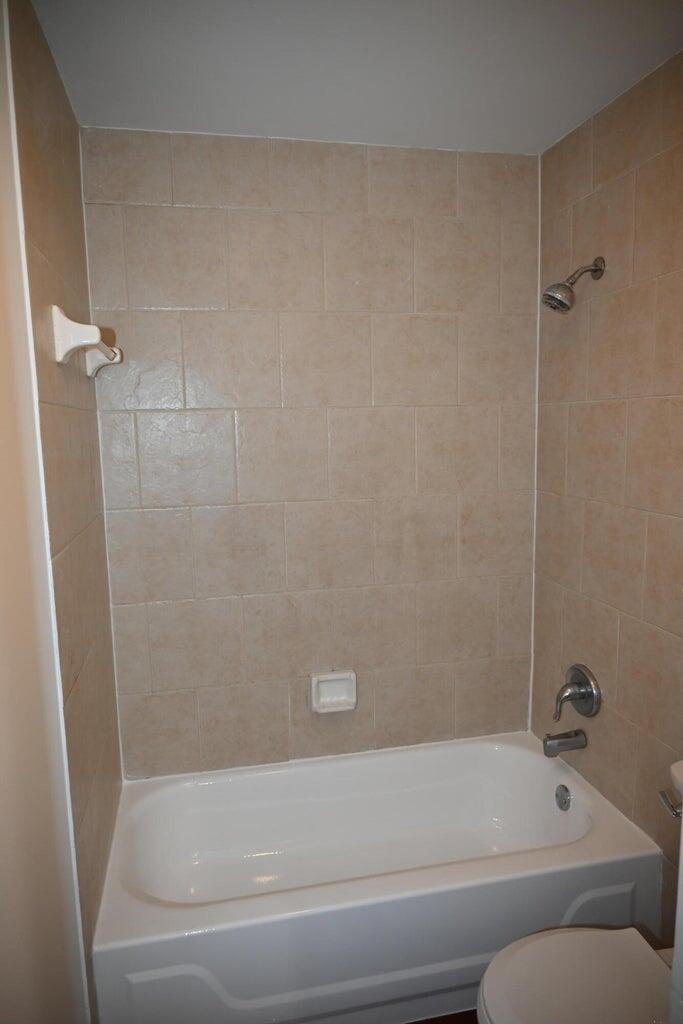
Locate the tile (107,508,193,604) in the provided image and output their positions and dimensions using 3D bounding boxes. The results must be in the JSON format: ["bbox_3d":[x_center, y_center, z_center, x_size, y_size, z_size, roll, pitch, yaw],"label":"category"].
[{"bbox_3d":[-0.619,0.141,2.220,0.258,0.307,0.010,-3,8,-12],"label":"tile"}]

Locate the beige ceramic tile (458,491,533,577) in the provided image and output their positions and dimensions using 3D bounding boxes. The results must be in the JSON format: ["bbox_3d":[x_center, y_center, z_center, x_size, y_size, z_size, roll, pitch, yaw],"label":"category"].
[{"bbox_3d":[0.557,0.082,2.460,0.294,0.304,0.010,-3,8,-12],"label":"beige ceramic tile"}]

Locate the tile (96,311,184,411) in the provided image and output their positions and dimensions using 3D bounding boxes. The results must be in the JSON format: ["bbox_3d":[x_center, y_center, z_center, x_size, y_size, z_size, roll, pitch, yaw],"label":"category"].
[{"bbox_3d":[-0.630,-0.474,2.136,0.260,0.306,0.010,-3,8,-12],"label":"tile"}]

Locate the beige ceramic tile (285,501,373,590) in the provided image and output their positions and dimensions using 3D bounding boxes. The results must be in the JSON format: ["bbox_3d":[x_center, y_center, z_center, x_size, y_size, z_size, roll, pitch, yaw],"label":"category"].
[{"bbox_3d":[-0.039,0.112,2.345,0.306,0.307,0.010,-3,8,-12],"label":"beige ceramic tile"}]

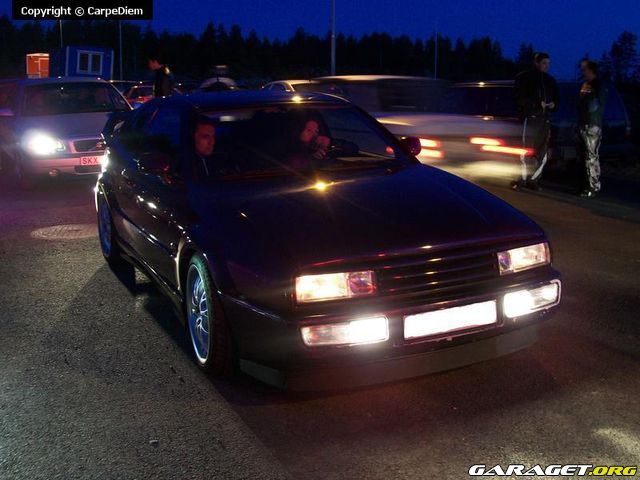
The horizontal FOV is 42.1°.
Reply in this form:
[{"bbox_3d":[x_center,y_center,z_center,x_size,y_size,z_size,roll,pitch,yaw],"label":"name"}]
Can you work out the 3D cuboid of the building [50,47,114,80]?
[{"bbox_3d":[-11.704,-8.106,41.000,2.600,2.700,2.900,-4,14,-31],"label":"building"}]

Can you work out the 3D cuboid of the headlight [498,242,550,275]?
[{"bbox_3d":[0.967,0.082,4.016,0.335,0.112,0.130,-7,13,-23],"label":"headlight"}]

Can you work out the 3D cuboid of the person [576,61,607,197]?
[{"bbox_3d":[3.485,-1.453,10.700,0.330,1.710,0.460,0,12,-2],"label":"person"}]

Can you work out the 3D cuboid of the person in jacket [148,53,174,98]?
[{"bbox_3d":[-2.610,-2.198,13.700,0.360,1.740,0.500,-4,12,-17],"label":"person in jacket"}]

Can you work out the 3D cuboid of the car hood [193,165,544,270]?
[{"bbox_3d":[0.260,-0.164,4.312,1.420,0.260,1.220,-7,13,-23],"label":"car hood"}]

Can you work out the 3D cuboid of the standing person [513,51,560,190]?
[{"bbox_3d":[2.900,-1.569,11.023,0.600,1.760,0.380,-4,12,-17],"label":"standing person"}]

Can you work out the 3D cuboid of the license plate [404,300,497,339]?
[{"bbox_3d":[0.584,0.355,3.720,0.490,0.112,0.020,-7,13,-23],"label":"license plate"}]

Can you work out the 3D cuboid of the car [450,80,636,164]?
[{"bbox_3d":[3.553,-2.025,14.038,1.690,1.400,4.200,-1,11,-5],"label":"car"}]

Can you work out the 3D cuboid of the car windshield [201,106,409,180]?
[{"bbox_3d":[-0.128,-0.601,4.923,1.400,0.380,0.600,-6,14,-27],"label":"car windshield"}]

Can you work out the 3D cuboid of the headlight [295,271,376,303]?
[{"bbox_3d":[0.052,0.188,3.589,0.360,0.120,0.120,-5,13,-21],"label":"headlight"}]

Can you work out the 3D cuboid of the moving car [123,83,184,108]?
[{"bbox_3d":[-5.703,-4.814,28.362,4.300,1.420,1.700,-11,16,-44],"label":"moving car"}]

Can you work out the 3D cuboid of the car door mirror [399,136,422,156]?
[{"bbox_3d":[0.578,-0.592,5.375,0.180,0.130,0.110,-6,14,-27],"label":"car door mirror"}]

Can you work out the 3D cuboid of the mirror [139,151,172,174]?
[{"bbox_3d":[-0.914,-0.428,4.622,0.180,0.130,0.110,-6,14,-27],"label":"mirror"}]

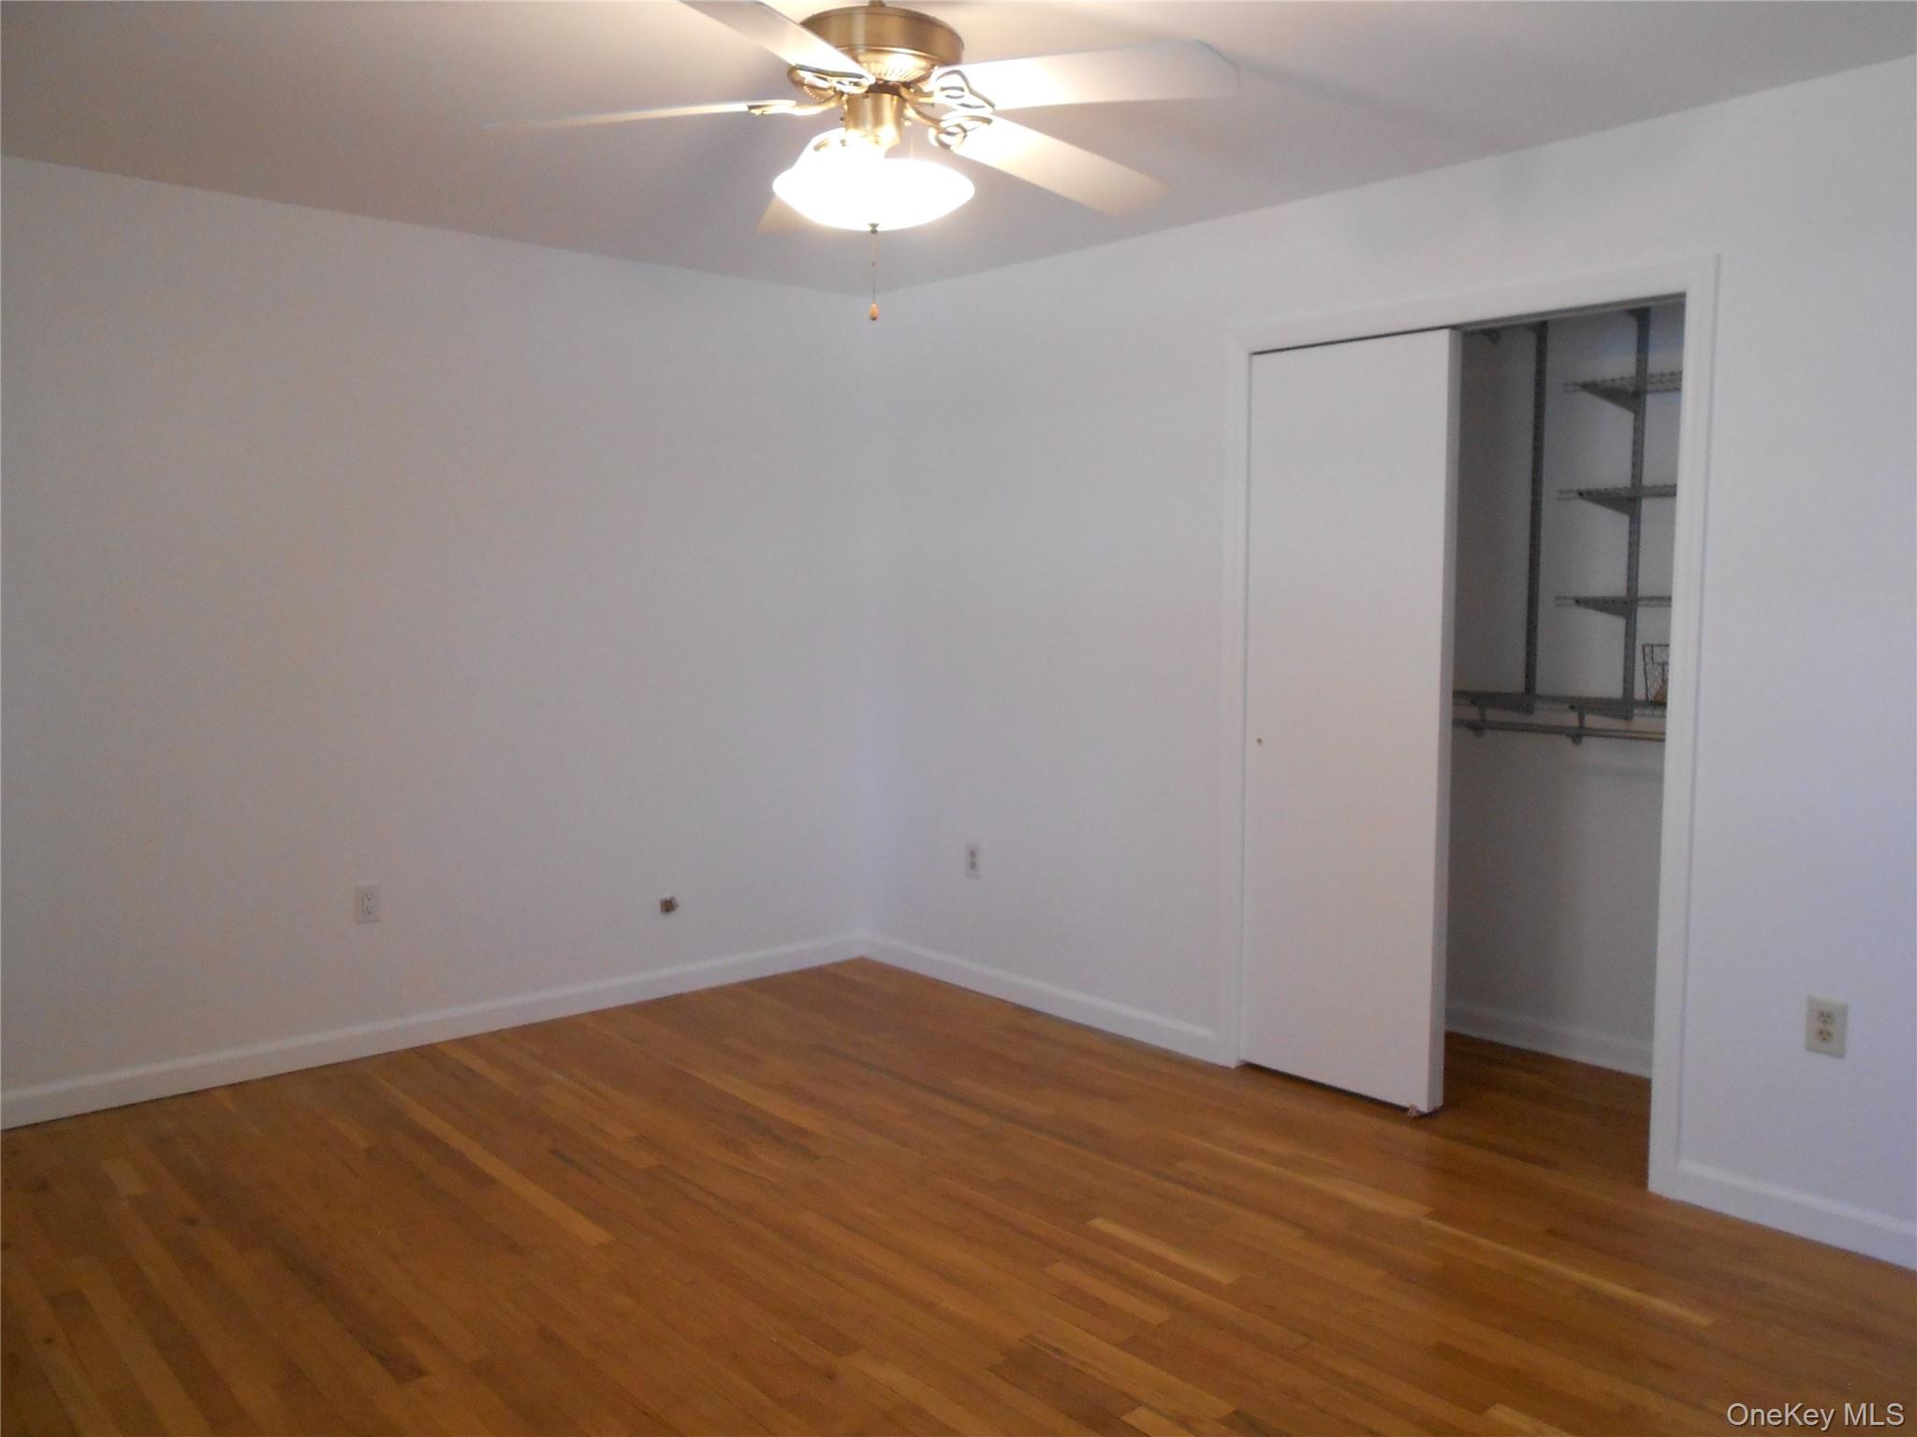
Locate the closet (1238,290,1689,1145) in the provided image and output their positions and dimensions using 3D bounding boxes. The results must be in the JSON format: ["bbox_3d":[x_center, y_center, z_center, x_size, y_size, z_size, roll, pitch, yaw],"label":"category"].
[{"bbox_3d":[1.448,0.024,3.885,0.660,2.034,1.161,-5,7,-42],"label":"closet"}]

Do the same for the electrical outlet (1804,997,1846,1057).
[{"bbox_3d":[1.824,0.651,3.027,0.009,0.116,0.073,-5,7,-42],"label":"electrical outlet"}]

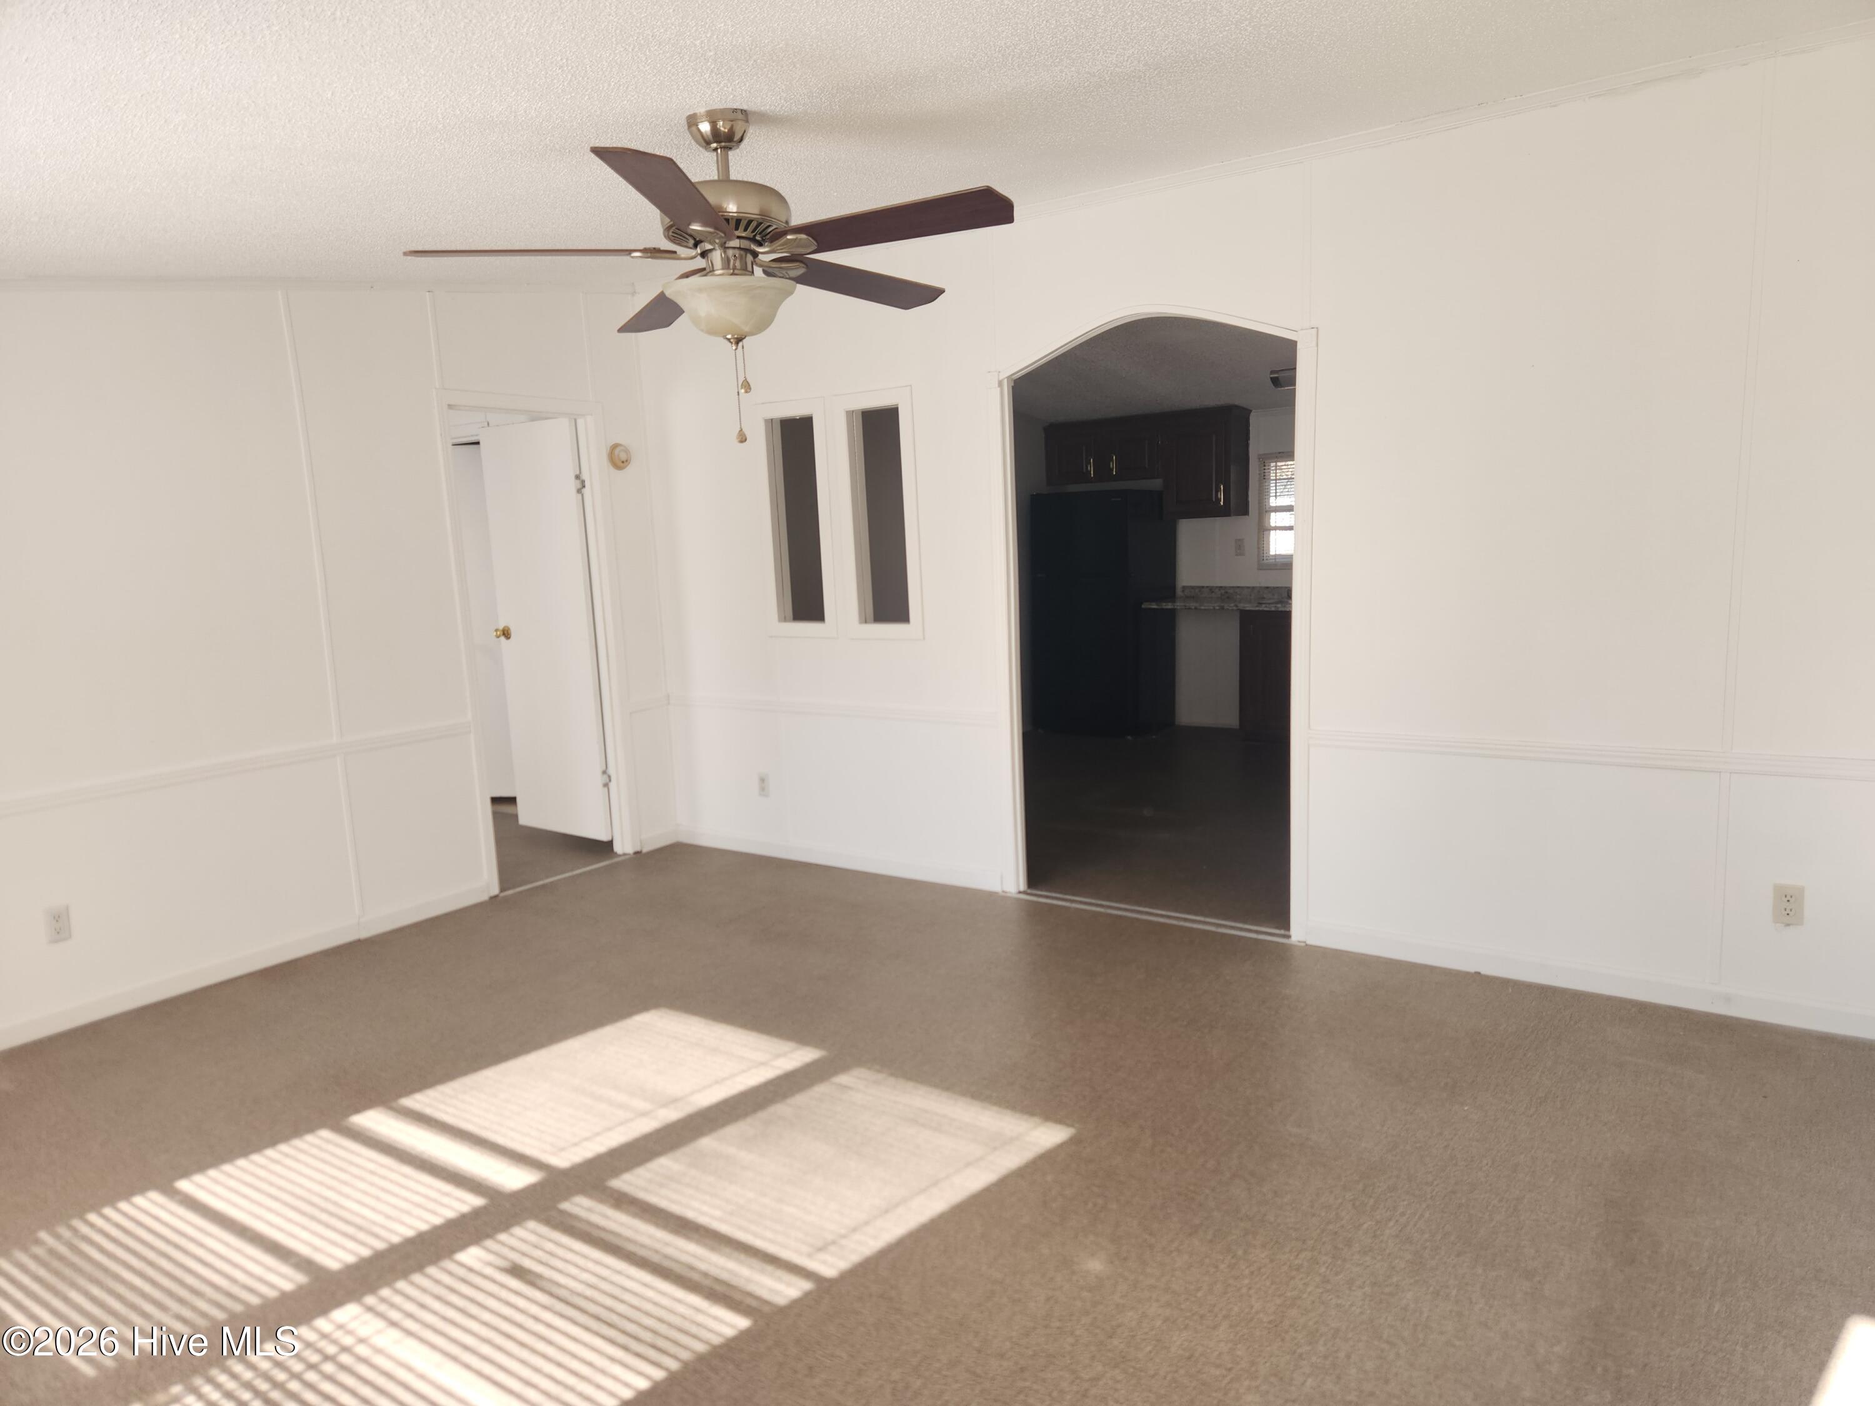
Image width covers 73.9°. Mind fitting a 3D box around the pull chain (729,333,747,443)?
[{"bbox_3d":[-0.445,-0.699,2.783,0.030,0.220,0.030,4,10,35],"label":"pull chain"}]

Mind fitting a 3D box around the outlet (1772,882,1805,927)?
[{"bbox_3d":[2.395,0.569,3.503,0.072,0.116,0.010,4,10,35],"label":"outlet"}]

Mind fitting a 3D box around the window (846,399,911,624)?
[{"bbox_3d":[-0.219,-0.775,5.208,0.275,0.890,0.090,4,10,35],"label":"window"}]

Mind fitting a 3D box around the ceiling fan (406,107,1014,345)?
[{"bbox_3d":[-0.466,-1.038,2.732,1.300,0.485,1.280,4,10,35],"label":"ceiling fan"}]

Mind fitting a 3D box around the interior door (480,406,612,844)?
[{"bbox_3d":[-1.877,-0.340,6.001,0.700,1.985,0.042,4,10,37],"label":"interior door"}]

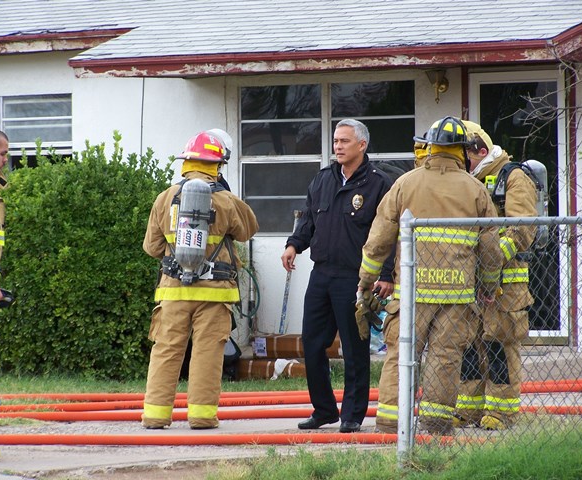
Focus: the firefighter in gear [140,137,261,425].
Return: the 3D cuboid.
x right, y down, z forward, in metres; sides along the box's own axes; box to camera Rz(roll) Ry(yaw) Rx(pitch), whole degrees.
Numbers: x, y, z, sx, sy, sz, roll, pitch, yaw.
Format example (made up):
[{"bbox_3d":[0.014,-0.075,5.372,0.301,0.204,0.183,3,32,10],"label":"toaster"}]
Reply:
[{"bbox_3d":[-0.537,0.239,22.800,0.660,1.750,0.580,0,1,14],"label":"firefighter in gear"}]

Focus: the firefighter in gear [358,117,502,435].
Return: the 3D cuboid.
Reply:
[{"bbox_3d":[0.798,0.203,22.100,0.800,1.810,0.500,0,1,8],"label":"firefighter in gear"}]

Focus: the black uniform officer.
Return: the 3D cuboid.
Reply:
[{"bbox_3d":[0.270,0.206,22.400,0.620,1.800,0.400,0,1,25],"label":"black uniform officer"}]

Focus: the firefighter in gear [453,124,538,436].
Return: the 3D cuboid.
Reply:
[{"bbox_3d":[1.218,0.209,22.800,0.580,1.800,0.600,-1,1,-40],"label":"firefighter in gear"}]

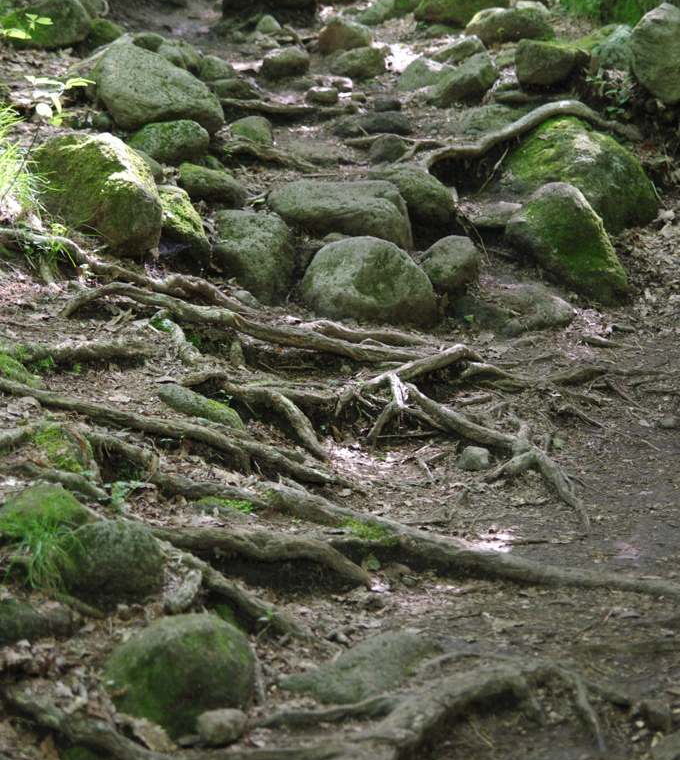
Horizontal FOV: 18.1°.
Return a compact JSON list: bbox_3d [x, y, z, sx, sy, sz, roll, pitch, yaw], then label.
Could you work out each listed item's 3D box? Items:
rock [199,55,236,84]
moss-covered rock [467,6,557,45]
[{"bbox_3d":[-0.627,-1.591,10.915,0.195,0.153,0.174,0,8,0],"label":"rock"},{"bbox_3d":[0.994,-2.080,12.500,0.528,0.221,0.380,0,9,0],"label":"moss-covered rock"}]

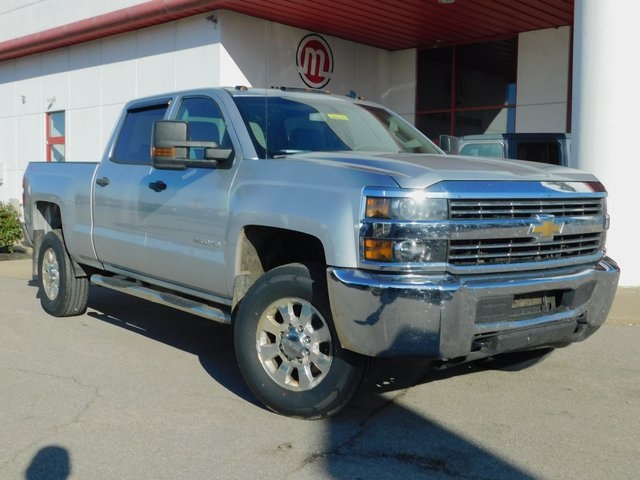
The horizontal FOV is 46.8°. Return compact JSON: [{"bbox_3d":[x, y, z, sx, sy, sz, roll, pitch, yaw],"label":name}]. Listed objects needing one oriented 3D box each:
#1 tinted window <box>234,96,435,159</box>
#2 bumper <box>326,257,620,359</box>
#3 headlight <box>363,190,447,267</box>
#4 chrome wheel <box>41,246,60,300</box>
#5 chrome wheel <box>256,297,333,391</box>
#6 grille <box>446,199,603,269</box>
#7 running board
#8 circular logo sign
[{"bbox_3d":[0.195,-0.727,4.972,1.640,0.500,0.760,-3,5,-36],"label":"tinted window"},{"bbox_3d":[0.999,0.322,3.938,2.020,0.440,0.520,-3,5,-36],"label":"bumper"},{"bbox_3d":[0.394,-0.050,3.420,0.360,0.360,0.240,-3,5,-36],"label":"headlight"},{"bbox_3d":[-2.521,0.332,7.133,0.200,0.500,0.500,-3,5,-36],"label":"chrome wheel"},{"bbox_3d":[-0.104,0.554,3.999,0.500,0.500,0.200,3,5,35],"label":"chrome wheel"},{"bbox_3d":[1.103,-0.047,3.772,1.230,0.350,0.160,-3,5,-36],"label":"grille"},{"bbox_3d":[-1.202,0.382,5.354,0.190,0.100,2.420,-3,5,-36],"label":"running board"},{"bbox_3d":[-0.081,-3.210,13.300,0.060,1.002,1.002,4,5,42],"label":"circular logo sign"}]

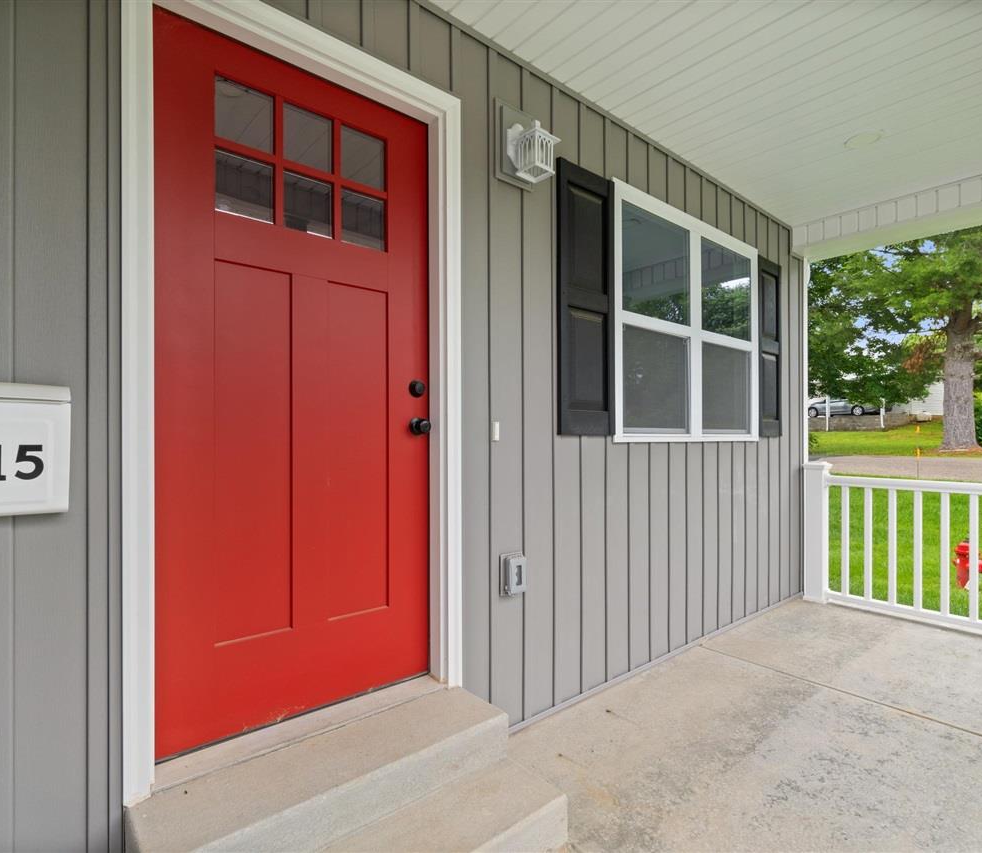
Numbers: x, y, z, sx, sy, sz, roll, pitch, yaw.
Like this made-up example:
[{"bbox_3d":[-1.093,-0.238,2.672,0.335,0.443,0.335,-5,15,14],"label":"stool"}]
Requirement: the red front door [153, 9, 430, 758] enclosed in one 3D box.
[{"bbox_3d":[-0.578,-0.114,1.700,0.897,2.020,0.050,0,0,-40],"label":"red front door"}]

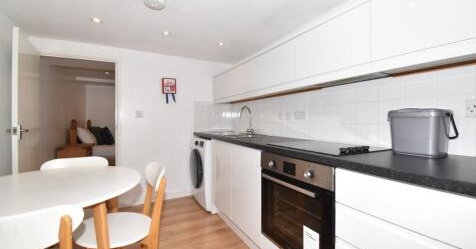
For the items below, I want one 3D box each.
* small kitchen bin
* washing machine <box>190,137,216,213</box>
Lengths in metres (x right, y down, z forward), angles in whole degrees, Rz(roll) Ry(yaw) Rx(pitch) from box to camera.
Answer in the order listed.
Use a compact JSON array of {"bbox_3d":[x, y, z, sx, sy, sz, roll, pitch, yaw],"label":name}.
[{"bbox_3d":[0.943,0.043,1.021,0.187,0.230,0.242,0,1,-29],"label":"small kitchen bin"},{"bbox_3d":[-0.294,0.637,2.760,0.590,0.850,0.595,0,1,-29],"label":"washing machine"}]

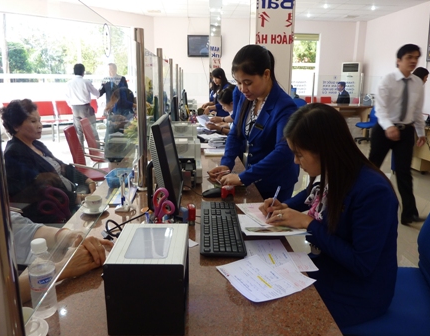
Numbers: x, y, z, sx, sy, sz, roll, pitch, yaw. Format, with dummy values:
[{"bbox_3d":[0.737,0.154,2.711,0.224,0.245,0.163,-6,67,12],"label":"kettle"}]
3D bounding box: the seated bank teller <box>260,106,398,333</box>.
[{"bbox_3d":[0.397,0.377,1.215,0.580,1.210,0.460,2,14,7],"label":"seated bank teller"}]

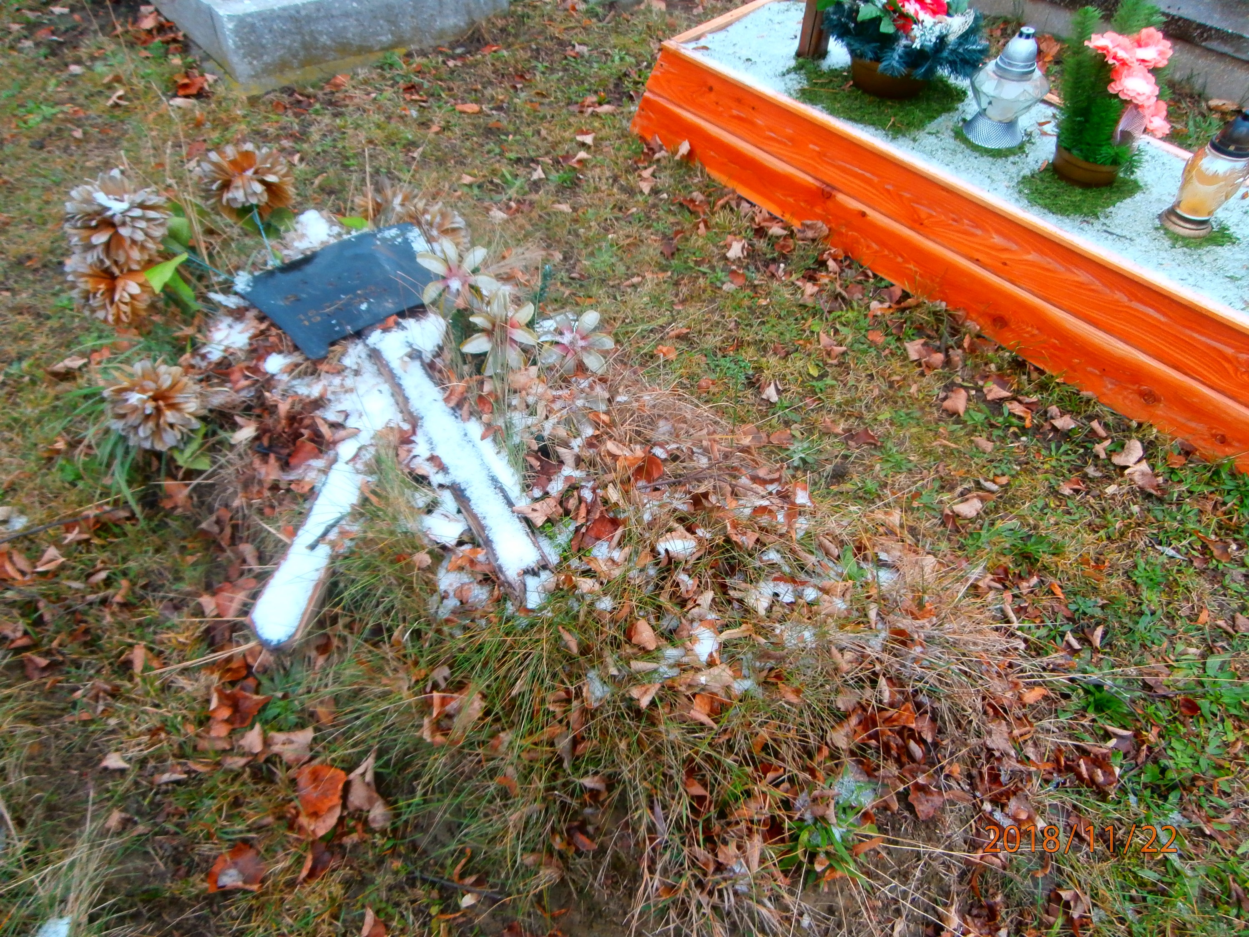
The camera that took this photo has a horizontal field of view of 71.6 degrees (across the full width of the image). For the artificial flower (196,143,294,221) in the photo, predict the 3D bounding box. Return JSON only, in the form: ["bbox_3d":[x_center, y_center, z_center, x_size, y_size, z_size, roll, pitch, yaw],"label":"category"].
[{"bbox_3d":[-0.897,-0.678,2.049,0.205,0.150,0.180,-11,47,-10],"label":"artificial flower"}]

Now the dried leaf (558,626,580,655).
[{"bbox_3d":[-0.092,0.285,1.436,0.026,0.025,0.047,-29,55,-22],"label":"dried leaf"}]

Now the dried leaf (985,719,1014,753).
[{"bbox_3d":[0.604,0.431,1.396,0.036,0.022,0.055,-17,51,-14],"label":"dried leaf"}]

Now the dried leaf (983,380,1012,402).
[{"bbox_3d":[0.854,-0.177,1.981,0.066,0.022,0.050,0,47,0],"label":"dried leaf"}]

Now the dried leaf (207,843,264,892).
[{"bbox_3d":[-0.564,0.579,1.257,0.073,0.025,0.063,-11,51,-12],"label":"dried leaf"}]

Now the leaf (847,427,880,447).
[{"bbox_3d":[0.517,-0.068,1.877,0.070,0.025,0.045,0,47,0],"label":"leaf"}]

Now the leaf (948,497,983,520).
[{"bbox_3d":[0.691,0.081,1.753,0.062,0.020,0.045,-22,52,-18],"label":"leaf"}]

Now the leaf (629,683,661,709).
[{"bbox_3d":[0.030,0.341,1.303,0.047,0.022,0.042,0,47,0],"label":"leaf"}]

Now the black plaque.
[{"bbox_3d":[-0.600,-0.395,1.938,0.389,0.025,0.265,-29,65,-25],"label":"black plaque"}]

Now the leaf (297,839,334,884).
[{"bbox_3d":[-0.467,0.594,1.309,0.045,0.030,0.062,10,50,9],"label":"leaf"}]

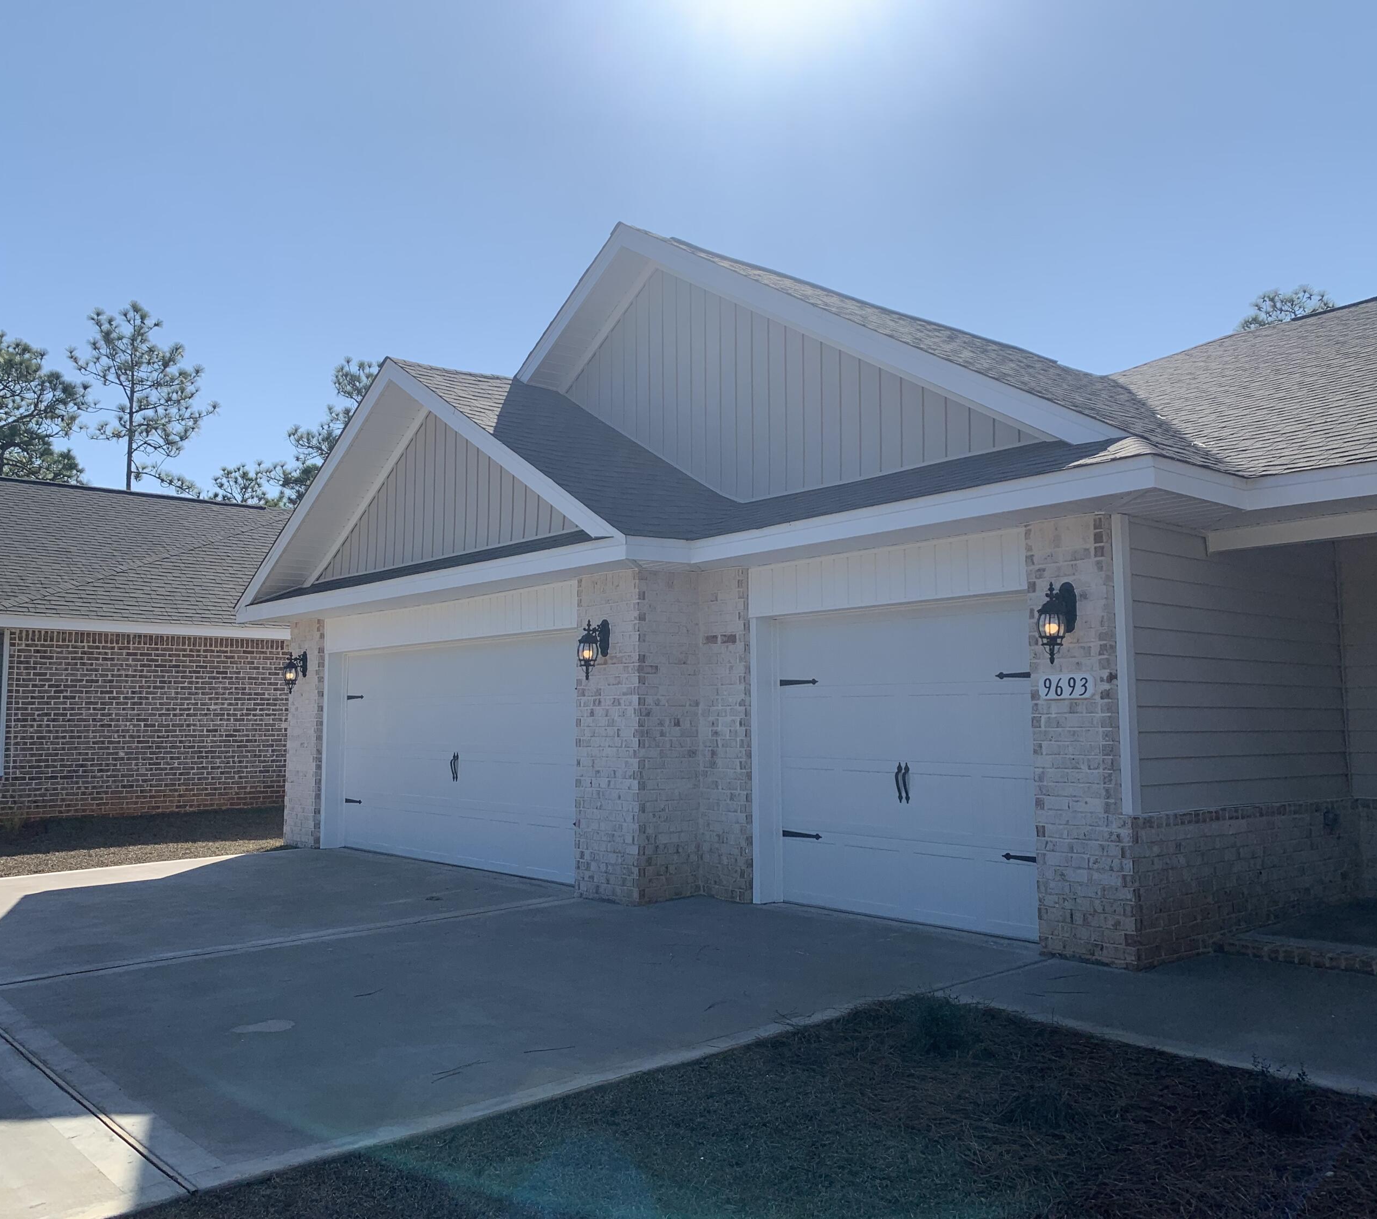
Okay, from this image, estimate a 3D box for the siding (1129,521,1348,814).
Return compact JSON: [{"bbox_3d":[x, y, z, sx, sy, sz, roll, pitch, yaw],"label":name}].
[{"bbox_3d":[3.666,0.406,7.982,2.874,1.718,0.060,4,-7,-40],"label":"siding"}]

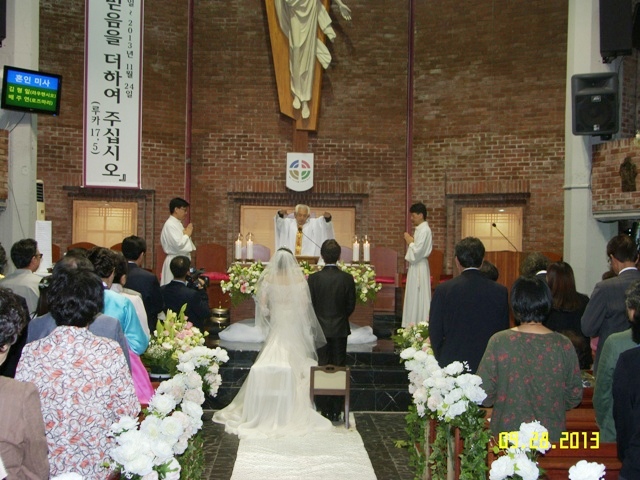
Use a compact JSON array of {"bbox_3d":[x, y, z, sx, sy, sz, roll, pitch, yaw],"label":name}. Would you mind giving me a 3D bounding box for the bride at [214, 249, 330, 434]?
[{"bbox_3d":[-0.448,0.881,8.530,1.150,1.650,1.150,1,0,0],"label":"bride"}]

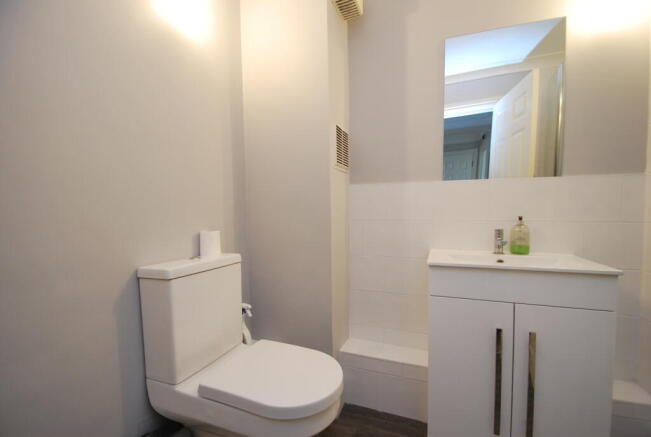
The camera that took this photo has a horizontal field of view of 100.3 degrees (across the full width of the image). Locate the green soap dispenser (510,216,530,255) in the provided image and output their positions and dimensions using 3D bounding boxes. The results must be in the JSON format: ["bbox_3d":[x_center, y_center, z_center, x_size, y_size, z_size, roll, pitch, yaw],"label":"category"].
[{"bbox_3d":[0.900,0.077,1.252,0.073,0.174,0.060,1,3,27],"label":"green soap dispenser"}]

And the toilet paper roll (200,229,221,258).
[{"bbox_3d":[-0.543,0.125,1.281,0.088,0.106,0.088,-1,3,0],"label":"toilet paper roll"}]

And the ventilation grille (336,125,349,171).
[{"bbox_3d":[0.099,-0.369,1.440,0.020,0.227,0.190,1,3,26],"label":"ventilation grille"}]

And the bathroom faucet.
[{"bbox_3d":[0.806,0.110,1.242,0.044,0.112,0.118,0,3,19],"label":"bathroom faucet"}]

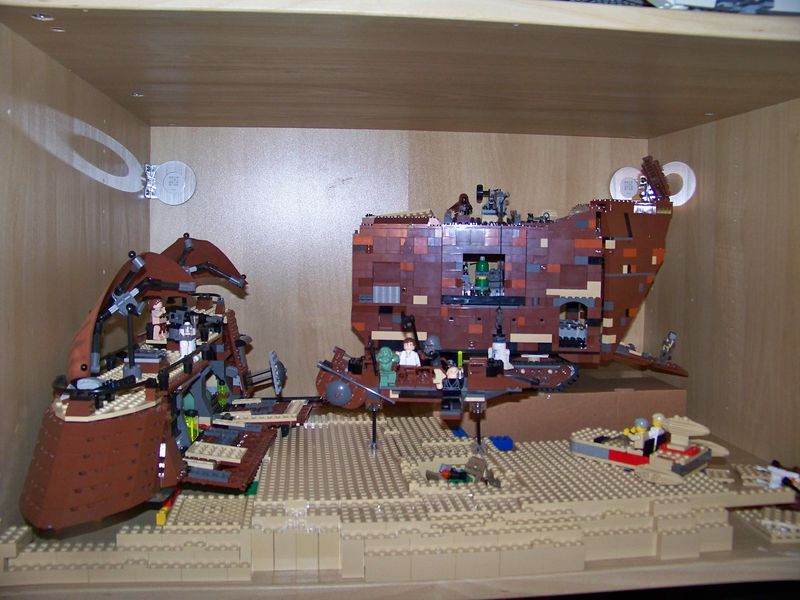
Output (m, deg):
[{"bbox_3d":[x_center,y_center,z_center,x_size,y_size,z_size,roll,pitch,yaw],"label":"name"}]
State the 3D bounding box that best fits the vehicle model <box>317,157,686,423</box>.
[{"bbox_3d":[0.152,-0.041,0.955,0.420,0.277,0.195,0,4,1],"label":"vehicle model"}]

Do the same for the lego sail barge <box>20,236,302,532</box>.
[{"bbox_3d":[-0.191,0.048,0.690,0.185,0.210,0.360,0,4,-2],"label":"lego sail barge"}]

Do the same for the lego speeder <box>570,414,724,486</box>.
[{"bbox_3d":[0.216,0.124,0.686,0.130,0.047,0.110,3,6,45],"label":"lego speeder"}]

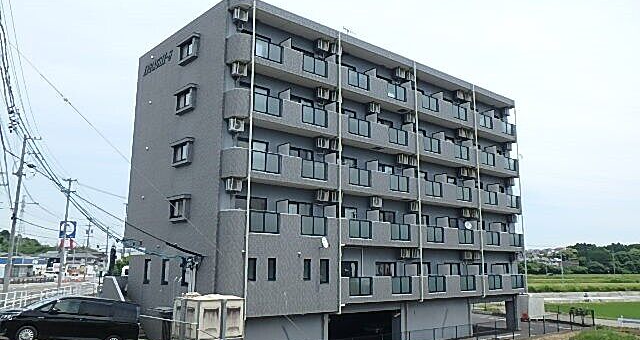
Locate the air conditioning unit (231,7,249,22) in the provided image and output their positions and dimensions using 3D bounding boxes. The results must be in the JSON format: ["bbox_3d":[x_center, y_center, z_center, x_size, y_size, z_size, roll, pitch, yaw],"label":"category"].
[{"bbox_3d":[-3.851,-7.552,26.170,0.760,0.550,0.290,9,-14,-38],"label":"air conditioning unit"}]

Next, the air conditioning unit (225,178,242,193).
[{"bbox_3d":[-3.919,0.708,24.514,0.760,0.550,0.290,9,-14,-38],"label":"air conditioning unit"}]

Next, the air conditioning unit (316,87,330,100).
[{"bbox_3d":[0.178,-4.084,28.823,0.760,0.550,0.290,9,-14,-38],"label":"air conditioning unit"}]

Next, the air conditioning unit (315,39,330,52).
[{"bbox_3d":[0.113,-6.826,29.588,0.790,0.550,0.290,9,-14,-41],"label":"air conditioning unit"}]

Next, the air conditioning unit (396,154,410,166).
[{"bbox_3d":[4.991,-0.596,32.119,0.760,0.550,0.290,9,-14,-38],"label":"air conditioning unit"}]

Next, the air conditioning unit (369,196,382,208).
[{"bbox_3d":[3.218,1.868,30.798,0.790,0.550,0.290,9,-14,-41],"label":"air conditioning unit"}]

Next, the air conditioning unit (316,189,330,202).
[{"bbox_3d":[0.097,1.387,28.091,0.790,0.550,0.290,9,-14,-41],"label":"air conditioning unit"}]

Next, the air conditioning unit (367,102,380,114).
[{"bbox_3d":[3.198,-3.607,31.223,0.760,0.550,0.290,9,-14,-38],"label":"air conditioning unit"}]

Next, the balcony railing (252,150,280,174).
[{"bbox_3d":[-2.532,-0.336,25.392,1.676,0.907,0.060,9,-14,-41],"label":"balcony railing"}]

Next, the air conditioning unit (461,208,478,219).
[{"bbox_3d":[9.939,2.898,35.526,1.620,0.560,0.290,9,-14,-38],"label":"air conditioning unit"}]

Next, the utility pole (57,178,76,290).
[{"bbox_3d":[-27.203,6.794,57.076,1.500,11.882,0.450,2,-11,-10],"label":"utility pole"}]

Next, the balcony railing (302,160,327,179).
[{"bbox_3d":[-0.239,0.024,27.094,1.580,0.910,0.080,9,-14,-38],"label":"balcony railing"}]

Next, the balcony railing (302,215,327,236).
[{"bbox_3d":[-0.275,2.774,26.530,1.580,0.910,0.080,9,-14,-38],"label":"balcony railing"}]

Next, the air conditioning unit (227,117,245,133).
[{"bbox_3d":[-3.957,-2.058,25.084,0.790,0.550,0.290,9,-14,-41],"label":"air conditioning unit"}]

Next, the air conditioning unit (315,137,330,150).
[{"bbox_3d":[0.106,-1.394,28.601,0.790,0.550,0.290,9,-14,-41],"label":"air conditioning unit"}]

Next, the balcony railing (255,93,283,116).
[{"bbox_3d":[-2.488,-3.108,25.844,1.580,0.910,0.080,9,-14,-38],"label":"balcony railing"}]

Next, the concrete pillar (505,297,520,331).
[{"bbox_3d":[13.779,10.206,38.534,0.555,2.477,0.616,9,-14,-41],"label":"concrete pillar"}]

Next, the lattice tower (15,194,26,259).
[{"bbox_3d":[-133.948,26.260,240.088,2.600,29.000,2.600,9,-14,-40],"label":"lattice tower"}]

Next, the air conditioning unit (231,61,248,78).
[{"bbox_3d":[-3.894,-4.745,25.626,0.790,0.550,0.290,9,-14,-41],"label":"air conditioning unit"}]

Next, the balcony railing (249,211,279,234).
[{"bbox_3d":[-2.543,2.463,24.877,1.709,0.925,0.060,9,-14,-41],"label":"balcony railing"}]

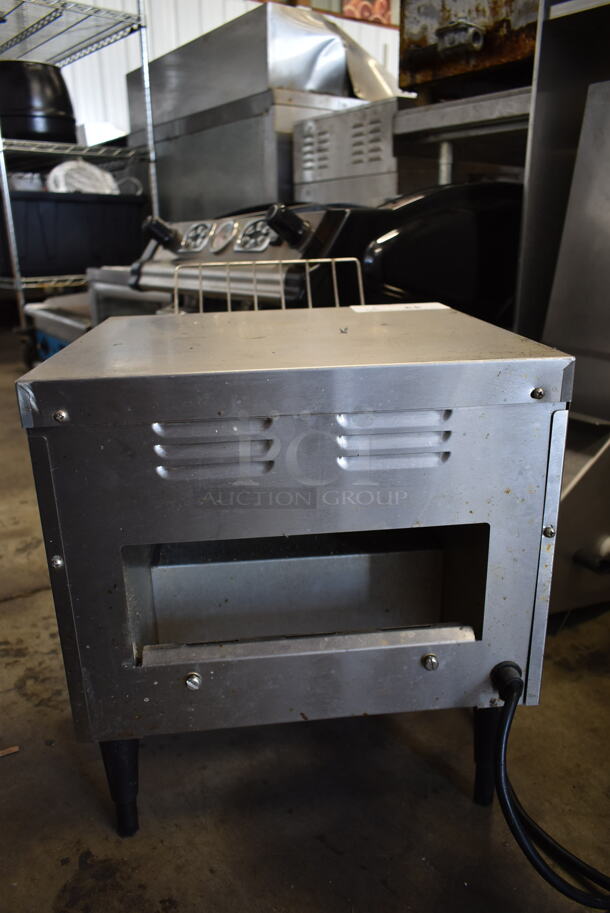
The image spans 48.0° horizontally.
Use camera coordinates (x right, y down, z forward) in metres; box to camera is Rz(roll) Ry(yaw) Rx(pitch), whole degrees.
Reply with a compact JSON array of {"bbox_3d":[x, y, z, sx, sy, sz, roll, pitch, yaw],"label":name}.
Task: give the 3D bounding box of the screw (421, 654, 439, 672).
[{"bbox_3d":[0.097,0.159,0.530,0.012,0.012,0.005,-3,19,-4],"label":"screw"}]

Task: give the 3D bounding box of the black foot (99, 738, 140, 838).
[{"bbox_3d":[-0.153,0.267,0.573,0.036,0.114,0.036,-3,19,-4],"label":"black foot"}]

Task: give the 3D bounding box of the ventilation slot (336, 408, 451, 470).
[{"bbox_3d":[0.061,-0.011,0.468,0.081,0.041,0.007,-3,19,-4],"label":"ventilation slot"}]

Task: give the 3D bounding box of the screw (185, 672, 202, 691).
[{"bbox_3d":[-0.084,0.170,0.519,0.012,0.012,0.005,-3,19,-4],"label":"screw"}]

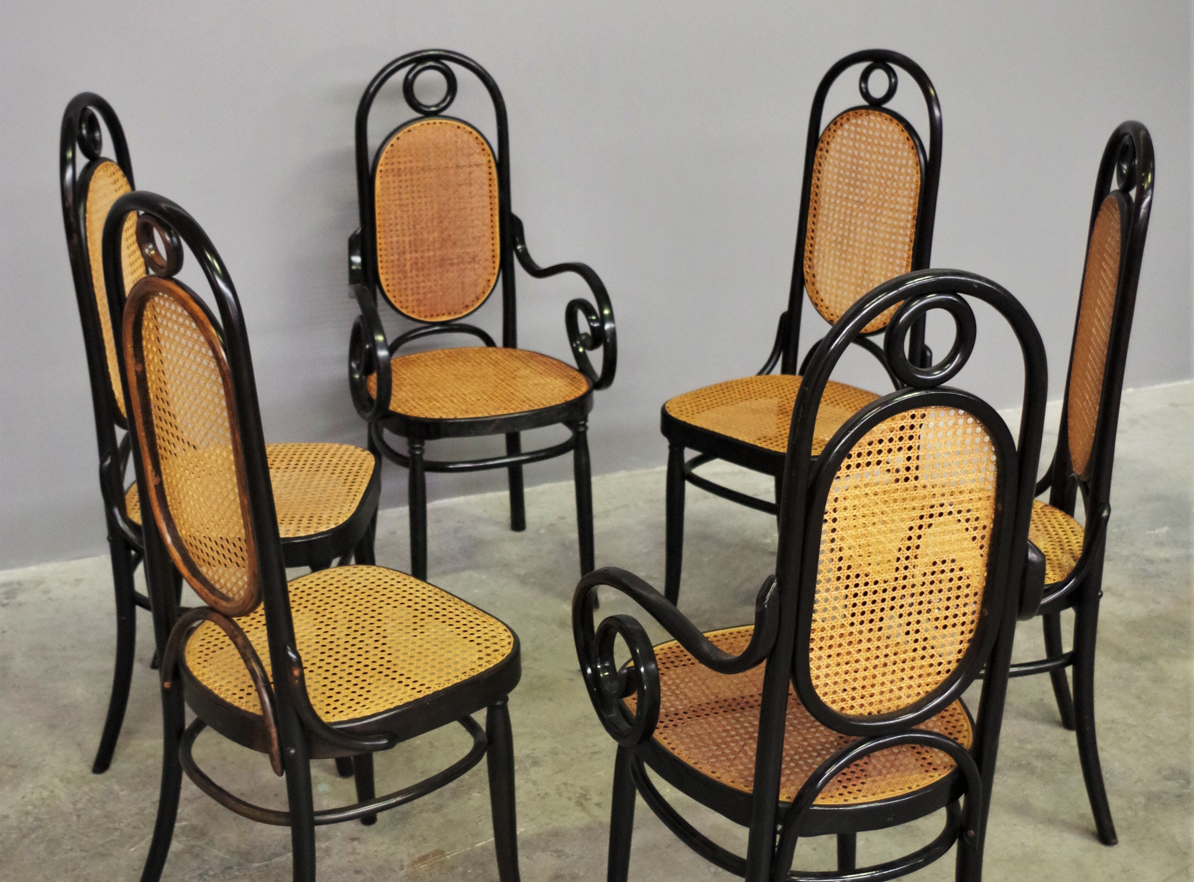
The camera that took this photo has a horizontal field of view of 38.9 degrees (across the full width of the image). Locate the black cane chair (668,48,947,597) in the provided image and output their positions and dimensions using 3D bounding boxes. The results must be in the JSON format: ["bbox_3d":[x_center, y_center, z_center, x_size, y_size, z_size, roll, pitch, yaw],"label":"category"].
[{"bbox_3d":[0.422,-0.185,3.414,0.475,1.150,0.505,19,27,41],"label":"black cane chair"}]

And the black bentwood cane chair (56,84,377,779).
[{"bbox_3d":[-0.641,-0.025,2.978,0.505,1.150,0.475,0,20,1],"label":"black bentwood cane chair"}]

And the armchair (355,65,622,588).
[{"bbox_3d":[-0.269,-0.224,3.558,0.575,1.125,0.507,-8,21,-20],"label":"armchair"}]

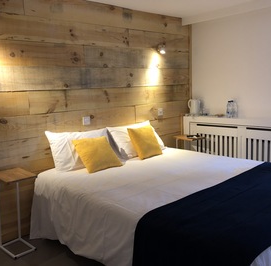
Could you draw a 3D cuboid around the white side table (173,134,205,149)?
[{"bbox_3d":[0.724,0.385,3.854,0.245,0.665,0.400,-9,11,-39],"label":"white side table"}]

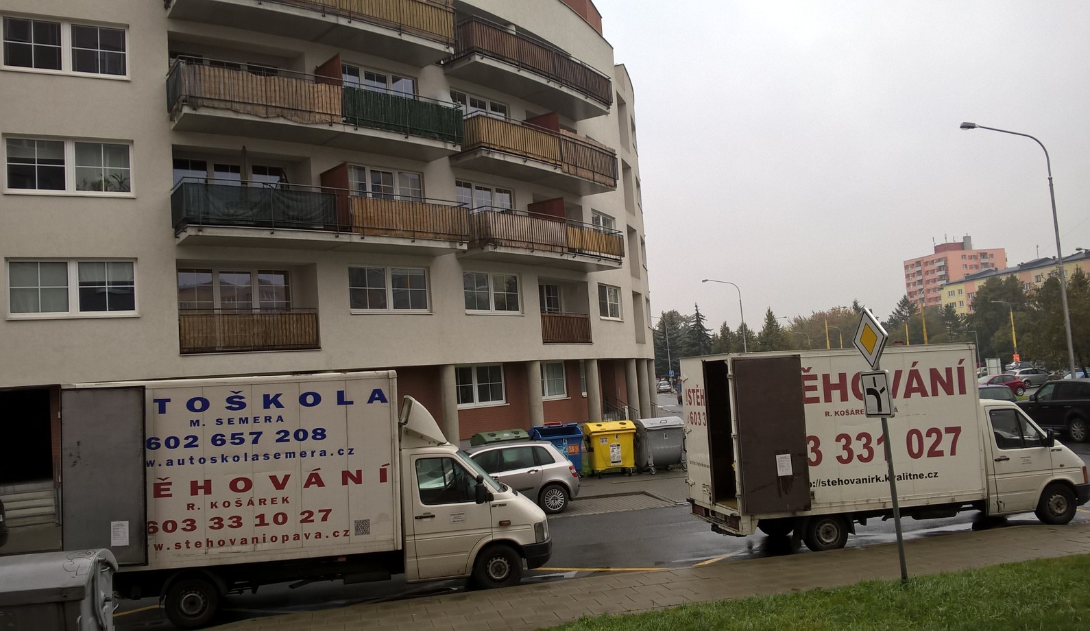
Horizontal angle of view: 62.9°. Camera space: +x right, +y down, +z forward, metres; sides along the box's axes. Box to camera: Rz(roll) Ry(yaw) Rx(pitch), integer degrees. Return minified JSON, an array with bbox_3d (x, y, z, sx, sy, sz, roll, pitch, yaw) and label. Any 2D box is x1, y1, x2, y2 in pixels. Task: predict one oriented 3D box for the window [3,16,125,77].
[{"bbox_3d":[-11.068,-6.211,20.611,2.505,1.213,0.150,-2,-5,-26],"label":"window"}]

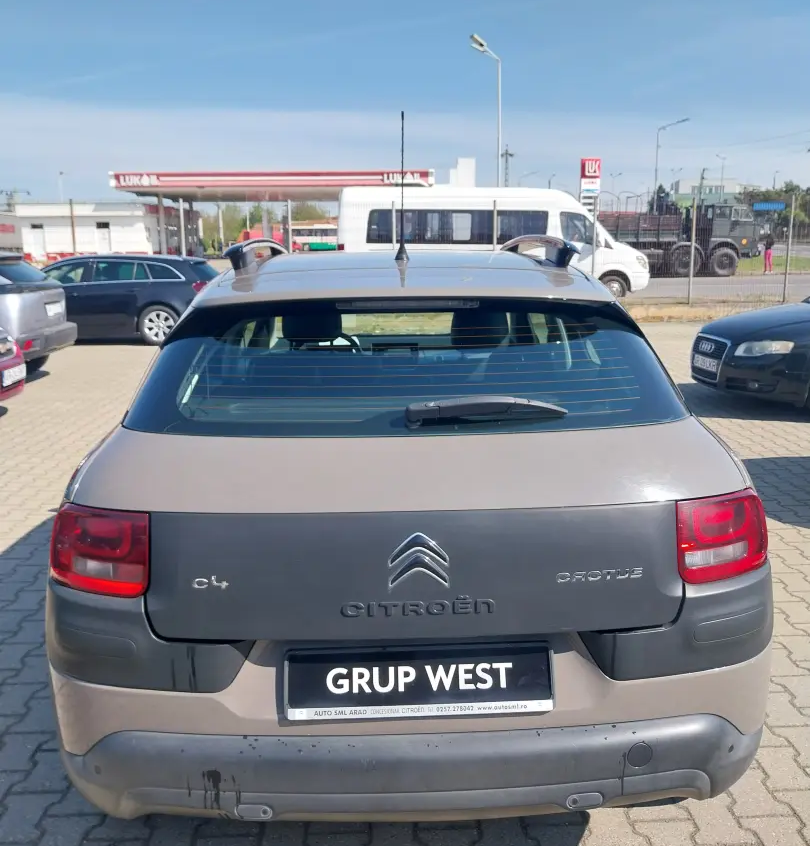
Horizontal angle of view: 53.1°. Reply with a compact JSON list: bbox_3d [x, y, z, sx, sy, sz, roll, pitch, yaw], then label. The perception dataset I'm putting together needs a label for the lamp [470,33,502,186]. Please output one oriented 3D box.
[{"bbox_3d":[3.113,-10.611,32.436,1.250,9.000,1.700,0,13,0],"label":"lamp"}]

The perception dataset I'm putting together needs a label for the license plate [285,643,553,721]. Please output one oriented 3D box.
[{"bbox_3d":[0.029,0.513,1.615,0.530,0.140,0.020,-1,3,-3],"label":"license plate"}]

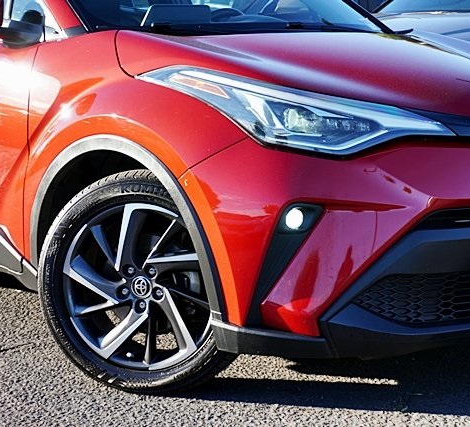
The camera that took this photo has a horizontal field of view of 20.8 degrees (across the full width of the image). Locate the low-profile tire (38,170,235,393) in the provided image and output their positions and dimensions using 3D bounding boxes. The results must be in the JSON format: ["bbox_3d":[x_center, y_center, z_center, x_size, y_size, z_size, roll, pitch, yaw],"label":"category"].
[{"bbox_3d":[-0.255,0.210,3.884,0.680,0.675,0.228,4,7,19],"label":"low-profile tire"}]

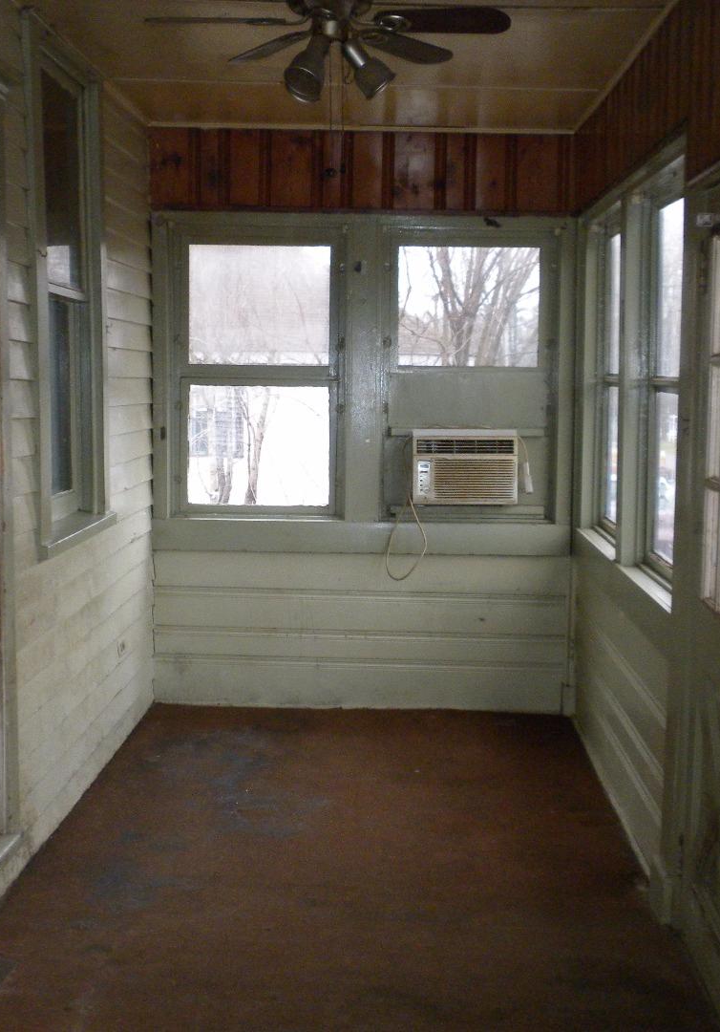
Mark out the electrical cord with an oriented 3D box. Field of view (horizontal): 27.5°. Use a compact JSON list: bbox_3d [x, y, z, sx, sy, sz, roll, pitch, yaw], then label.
[{"bbox_3d":[0.209,0.098,6.561,0.182,0.383,0.080,1,5,2],"label":"electrical cord"}]

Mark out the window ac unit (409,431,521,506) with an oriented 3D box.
[{"bbox_3d":[0.469,-0.227,6.634,0.459,0.328,0.380,1,5,2],"label":"window ac unit"}]

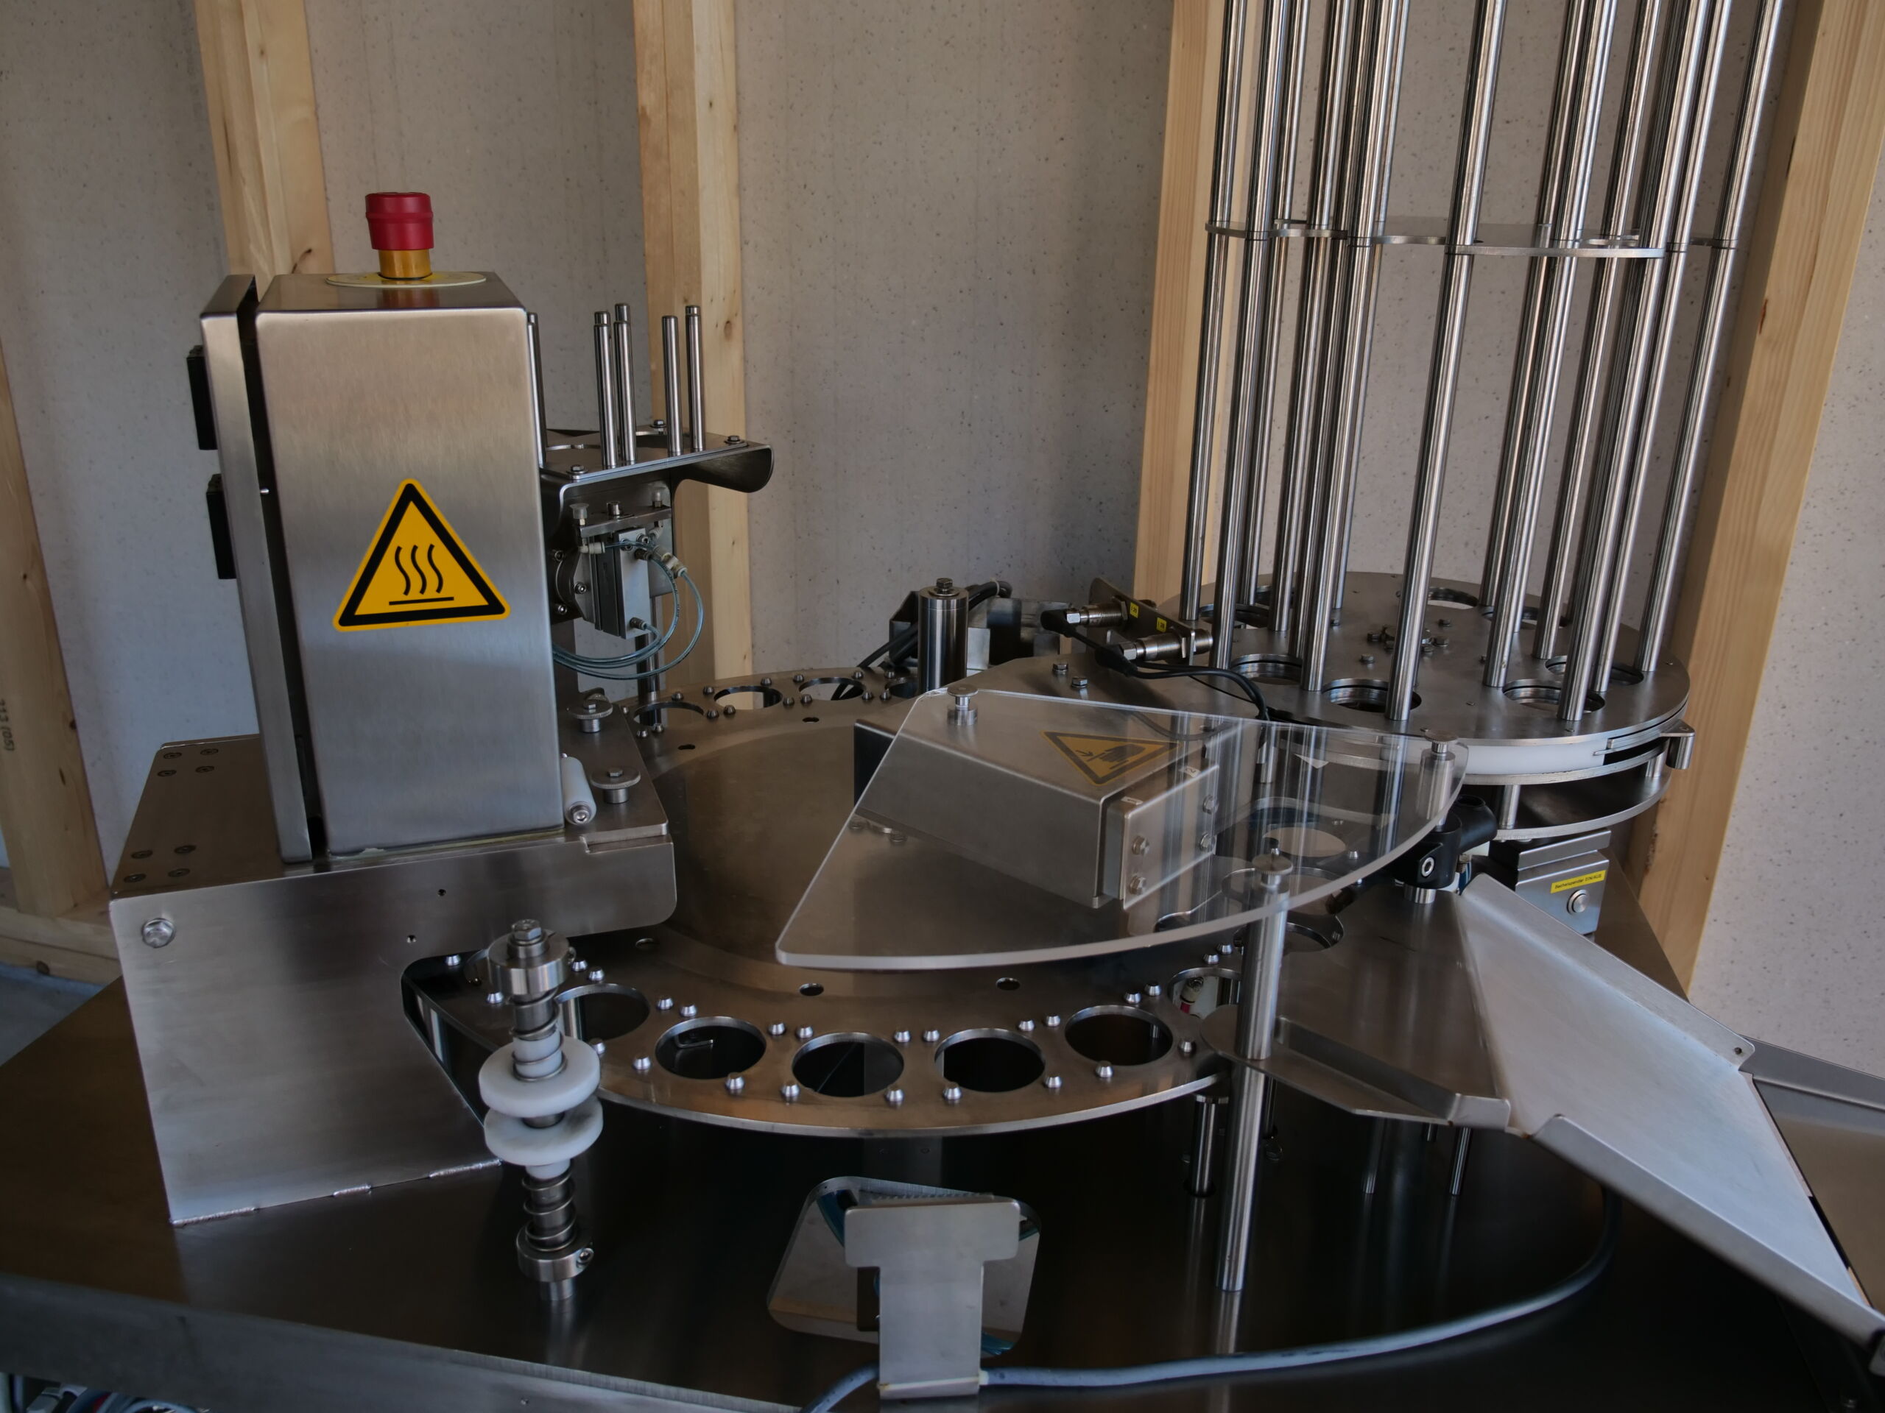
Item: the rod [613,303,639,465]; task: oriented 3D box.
[{"bbox_3d":[-0.221,-0.225,1.070,0.010,0.111,0.010,-6,22,-19],"label":"rod"}]

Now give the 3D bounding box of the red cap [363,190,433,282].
[{"bbox_3d":[-0.316,-0.274,0.890,0.038,0.047,0.038,-6,22,-19],"label":"red cap"}]

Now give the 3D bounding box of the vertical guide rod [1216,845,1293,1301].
[{"bbox_3d":[0.162,0.200,0.803,0.020,0.265,0.020,-6,22,-19],"label":"vertical guide rod"}]

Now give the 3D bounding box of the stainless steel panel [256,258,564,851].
[{"bbox_3d":[-0.313,-0.095,0.909,0.129,0.297,0.195,-6,22,-19],"label":"stainless steel panel"}]

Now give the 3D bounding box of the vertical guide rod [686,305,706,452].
[{"bbox_3d":[-0.181,-0.240,1.121,0.010,0.105,0.010,-6,22,-19],"label":"vertical guide rod"}]

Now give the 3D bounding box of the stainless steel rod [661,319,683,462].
[{"bbox_3d":[-0.194,-0.230,1.099,0.010,0.100,0.010,-6,22,-19],"label":"stainless steel rod"}]

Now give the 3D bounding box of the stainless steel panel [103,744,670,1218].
[{"bbox_3d":[-0.339,0.146,0.988,0.298,0.212,0.226,-6,22,-19],"label":"stainless steel panel"}]

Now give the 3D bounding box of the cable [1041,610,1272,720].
[{"bbox_3d":[0.149,-0.032,1.082,0.211,0.032,0.048,16,25,34],"label":"cable"}]

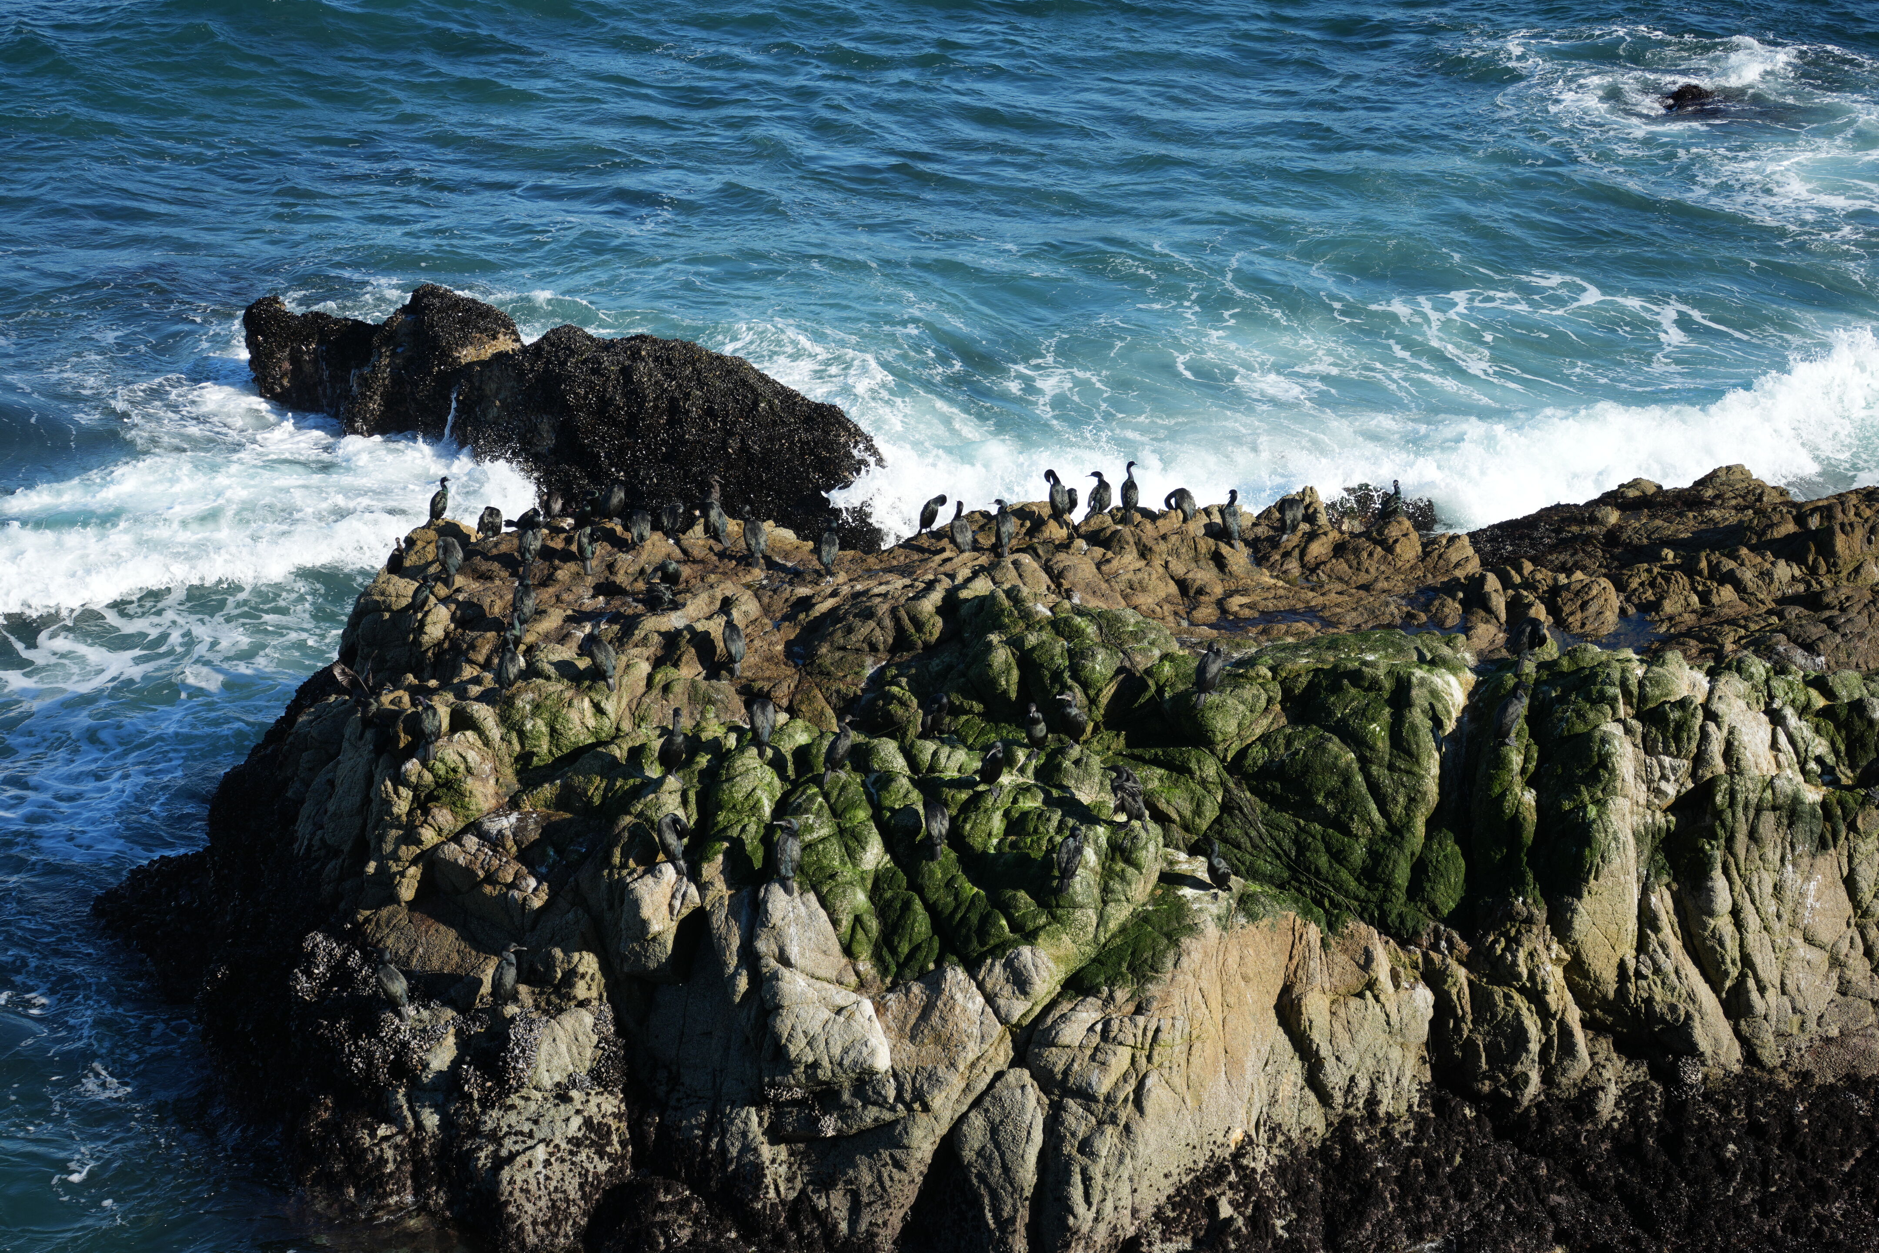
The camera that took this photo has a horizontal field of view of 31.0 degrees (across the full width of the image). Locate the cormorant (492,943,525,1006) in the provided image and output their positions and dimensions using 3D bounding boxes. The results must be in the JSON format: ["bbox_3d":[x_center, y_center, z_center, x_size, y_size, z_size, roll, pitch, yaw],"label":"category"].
[{"bbox_3d":[-3.194,2.580,25.200,0.290,0.470,0.200,5,21,14],"label":"cormorant"}]

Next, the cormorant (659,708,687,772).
[{"bbox_3d":[-2.347,1.000,29.800,0.210,0.570,0.340,-9,21,-23],"label":"cormorant"}]

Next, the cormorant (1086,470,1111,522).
[{"bbox_3d":[1.667,-1.368,35.500,0.220,0.500,0.360,11,22,28],"label":"cormorant"}]

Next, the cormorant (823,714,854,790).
[{"bbox_3d":[-0.881,1.085,29.500,0.330,0.610,0.200,-11,22,-28],"label":"cormorant"}]

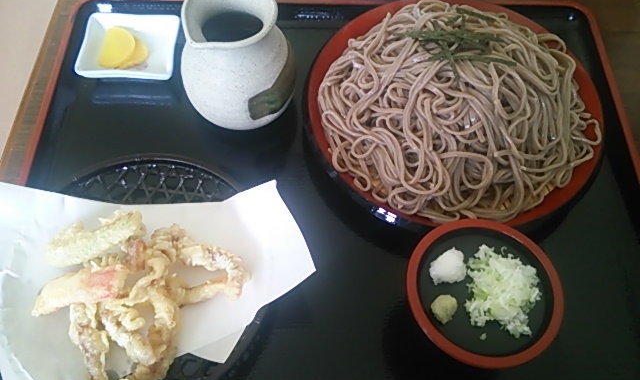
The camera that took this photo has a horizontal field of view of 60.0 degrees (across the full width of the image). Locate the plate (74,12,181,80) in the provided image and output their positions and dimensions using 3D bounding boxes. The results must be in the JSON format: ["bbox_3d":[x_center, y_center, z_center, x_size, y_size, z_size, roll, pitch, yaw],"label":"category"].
[{"bbox_3d":[-0.165,-0.121,0.485,0.082,0.021,0.073,3,61,2],"label":"plate"}]

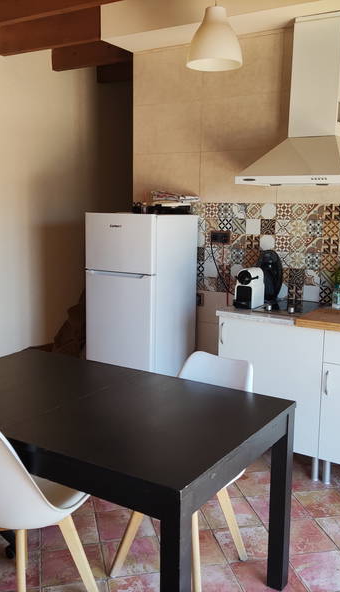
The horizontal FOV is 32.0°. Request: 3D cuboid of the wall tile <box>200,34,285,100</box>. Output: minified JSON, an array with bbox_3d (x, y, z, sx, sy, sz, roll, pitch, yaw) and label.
[{"bbox_3d":[0.439,-1.397,3.643,0.545,0.334,0.010,6,11,32],"label":"wall tile"}]

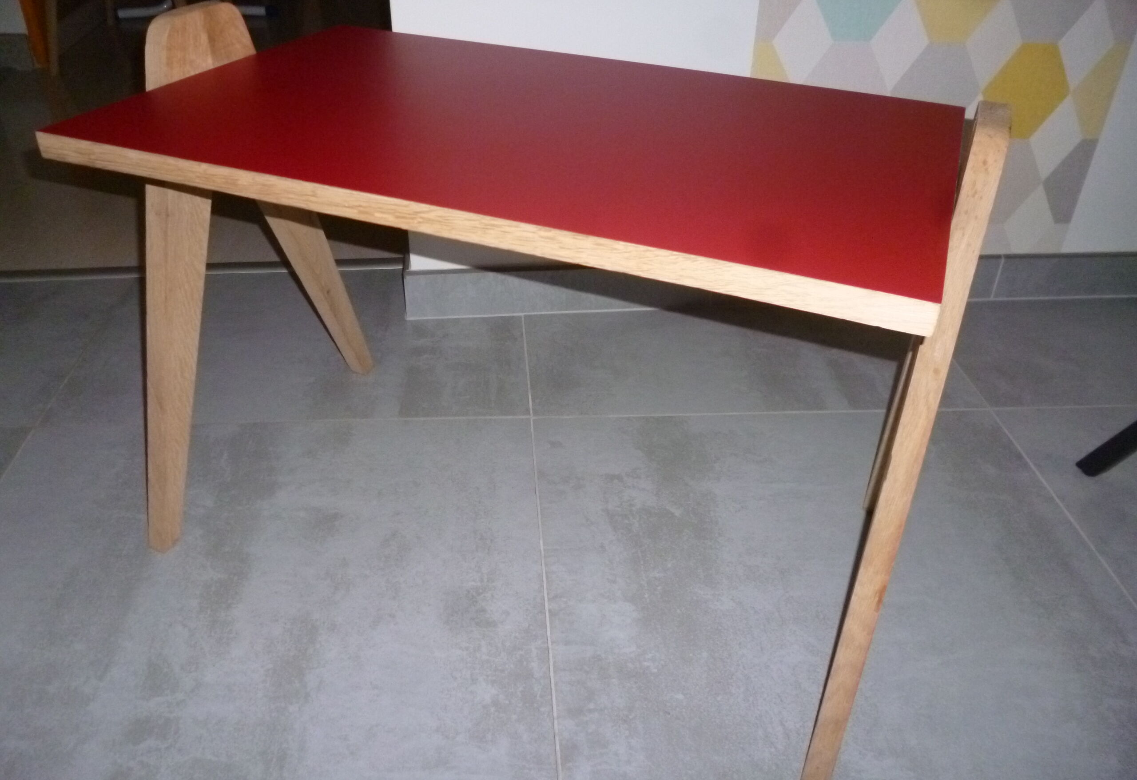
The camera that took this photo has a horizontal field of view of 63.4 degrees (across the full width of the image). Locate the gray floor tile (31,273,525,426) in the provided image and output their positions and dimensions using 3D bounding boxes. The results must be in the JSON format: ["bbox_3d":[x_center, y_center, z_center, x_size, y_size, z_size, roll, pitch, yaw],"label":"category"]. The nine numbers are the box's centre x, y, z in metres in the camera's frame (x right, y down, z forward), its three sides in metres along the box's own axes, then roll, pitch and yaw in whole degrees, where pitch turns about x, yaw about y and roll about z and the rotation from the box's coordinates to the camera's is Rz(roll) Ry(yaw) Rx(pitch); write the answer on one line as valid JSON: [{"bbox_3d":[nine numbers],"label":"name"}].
[{"bbox_3d":[-0.360,-0.069,1.298,0.600,0.010,0.393,-1,35,-5],"label":"gray floor tile"}]

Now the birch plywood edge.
[{"bbox_3d":[-0.092,-0.116,0.607,0.643,0.020,0.020,14,35,16],"label":"birch plywood edge"}]

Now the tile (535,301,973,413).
[{"bbox_3d":[0.242,-0.044,1.299,0.600,0.010,0.272,-1,35,-5],"label":"tile"}]

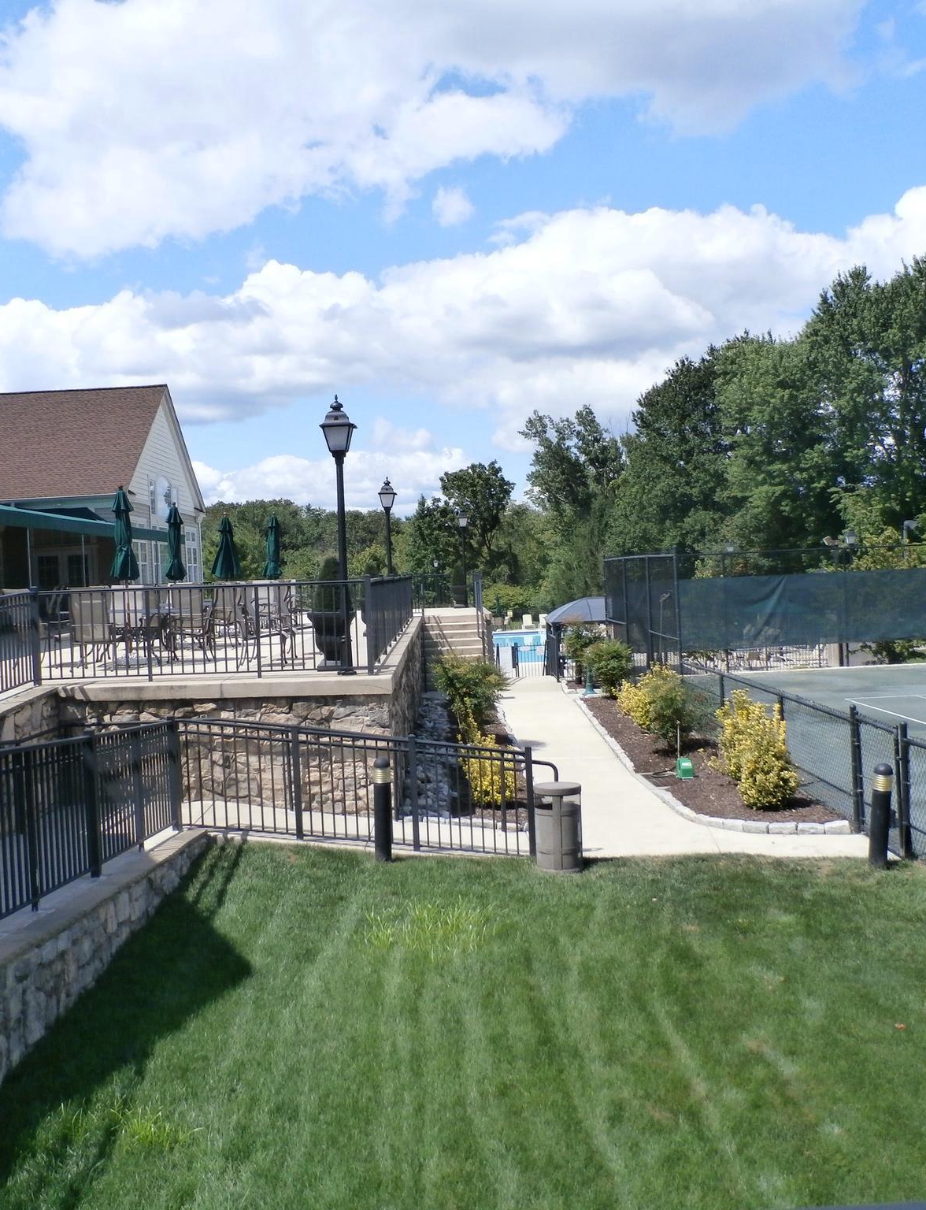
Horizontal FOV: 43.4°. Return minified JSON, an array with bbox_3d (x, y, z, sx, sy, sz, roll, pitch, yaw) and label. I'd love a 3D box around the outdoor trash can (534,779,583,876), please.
[{"bbox_3d":[0.924,2.108,11.171,0.460,0.800,0.460,-3,1,0],"label":"outdoor trash can"}]

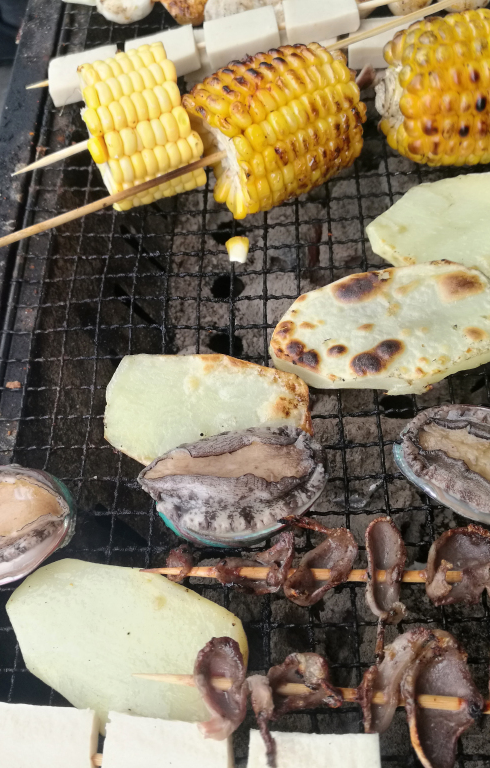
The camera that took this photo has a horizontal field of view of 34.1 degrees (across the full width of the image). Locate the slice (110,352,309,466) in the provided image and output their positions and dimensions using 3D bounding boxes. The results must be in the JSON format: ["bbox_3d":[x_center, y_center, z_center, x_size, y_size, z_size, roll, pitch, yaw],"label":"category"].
[{"bbox_3d":[-0.012,0.011,0.257,0.067,0.006,0.046,6,57,10],"label":"slice"}]

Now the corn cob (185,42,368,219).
[{"bbox_3d":[0.011,-0.095,0.296,0.049,0.052,0.052,-27,58,-12],"label":"corn cob"}]

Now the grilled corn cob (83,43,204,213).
[{"bbox_3d":[-0.041,-0.096,0.302,0.033,0.054,0.054,-22,57,-9],"label":"grilled corn cob"}]

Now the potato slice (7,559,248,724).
[{"bbox_3d":[-0.034,0.072,0.218,0.071,0.006,0.044,15,59,15],"label":"potato slice"}]

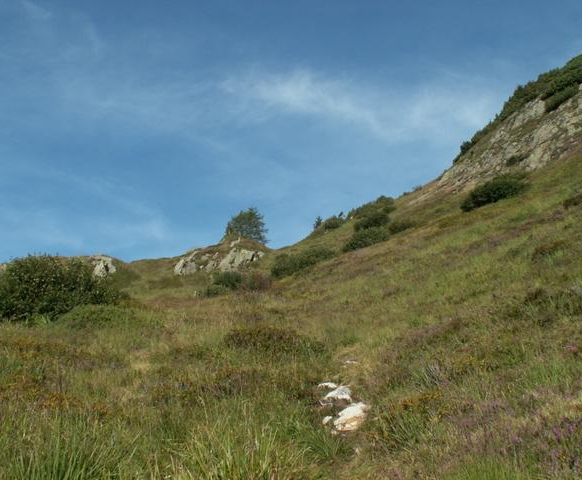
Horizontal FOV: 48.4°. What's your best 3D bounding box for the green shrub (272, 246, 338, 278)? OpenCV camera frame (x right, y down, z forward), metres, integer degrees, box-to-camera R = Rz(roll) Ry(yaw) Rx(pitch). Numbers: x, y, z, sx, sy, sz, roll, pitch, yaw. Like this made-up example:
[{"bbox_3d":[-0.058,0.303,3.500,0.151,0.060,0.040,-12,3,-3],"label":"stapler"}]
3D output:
[{"bbox_3d":[0.586,1.147,33.000,3.231,1.534,2.100,0,-3,1],"label":"green shrub"}]

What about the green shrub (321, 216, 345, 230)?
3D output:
[{"bbox_3d":[3.612,-1.402,55.000,1.958,1.119,1.665,0,-3,4],"label":"green shrub"}]

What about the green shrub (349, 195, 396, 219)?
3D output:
[{"bbox_3d":[6.344,-2.640,51.000,3.632,1.778,2.724,0,-3,7],"label":"green shrub"}]

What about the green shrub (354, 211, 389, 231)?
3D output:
[{"bbox_3d":[5.722,-1.386,46.000,2.457,1.336,1.965,0,-3,7],"label":"green shrub"}]

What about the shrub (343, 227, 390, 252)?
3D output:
[{"bbox_3d":[4.784,-0.032,41.000,2.798,1.549,2.098,0,-3,7],"label":"shrub"}]

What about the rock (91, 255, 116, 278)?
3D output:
[{"bbox_3d":[-7.823,1.106,27.000,0.961,0.941,0.769,1,-3,-16],"label":"rock"}]

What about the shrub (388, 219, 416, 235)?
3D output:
[{"bbox_3d":[7.684,-0.939,45.000,1.869,1.046,1.495,0,-3,10],"label":"shrub"}]

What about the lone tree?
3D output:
[{"bbox_3d":[-2.953,-0.974,42.000,2.742,2.257,2.605,0,-3,-4],"label":"lone tree"}]

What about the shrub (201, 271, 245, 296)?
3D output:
[{"bbox_3d":[-2.752,1.748,26.000,1.774,0.982,1.331,0,-3,-6],"label":"shrub"}]

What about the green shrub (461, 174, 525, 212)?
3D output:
[{"bbox_3d":[11.521,-2.659,37.000,3.513,1.935,2.635,-1,-3,17],"label":"green shrub"}]

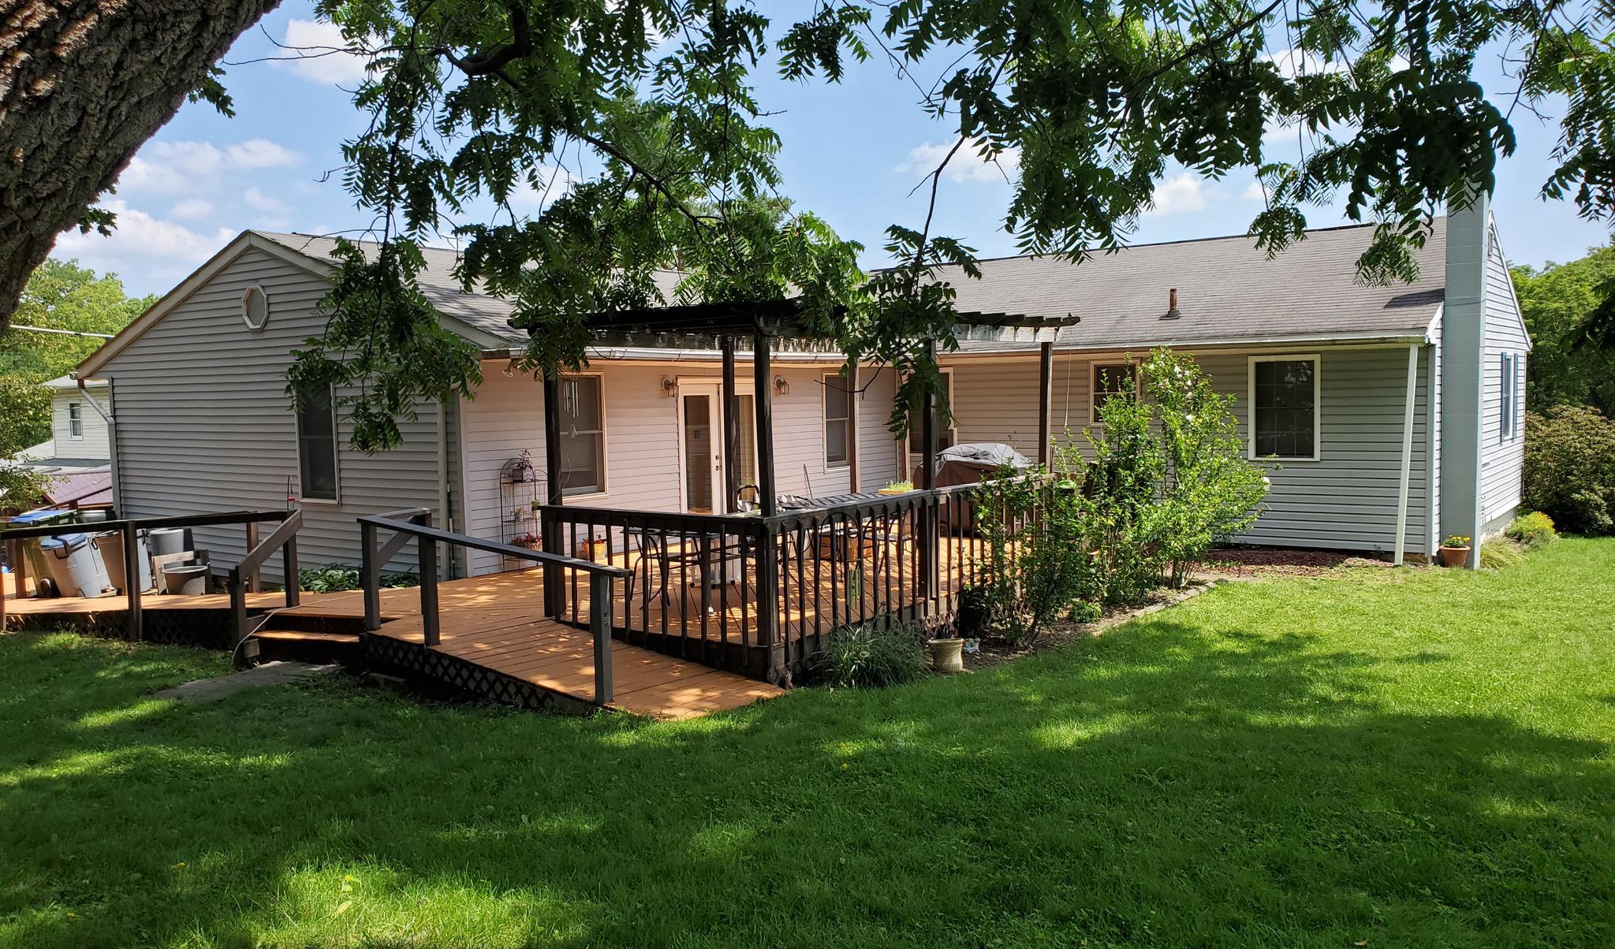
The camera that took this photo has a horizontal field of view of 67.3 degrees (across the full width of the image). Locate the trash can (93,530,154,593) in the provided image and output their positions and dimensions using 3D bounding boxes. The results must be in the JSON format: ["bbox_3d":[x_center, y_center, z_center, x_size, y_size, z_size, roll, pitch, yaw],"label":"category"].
[{"bbox_3d":[-9.250,1.190,16.400,0.580,0.800,0.640,2,5,37],"label":"trash can"}]

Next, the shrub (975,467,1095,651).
[{"bbox_3d":[2.016,0.659,10.710,0.850,1.470,0.900,2,5,37],"label":"shrub"}]

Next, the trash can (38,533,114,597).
[{"bbox_3d":[-9.800,1.210,16.300,0.580,0.800,0.640,2,5,37],"label":"trash can"}]

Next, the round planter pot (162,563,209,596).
[{"bbox_3d":[-7.689,1.344,15.015,0.570,0.380,0.570,-1,4,0],"label":"round planter pot"}]

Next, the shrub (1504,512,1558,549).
[{"bbox_3d":[10.500,0.816,17.632,0.650,0.520,0.750,2,5,37],"label":"shrub"}]

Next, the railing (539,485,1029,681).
[{"bbox_3d":[0.070,0.695,11.302,2.500,1.170,4.600,2,5,37],"label":"railing"}]

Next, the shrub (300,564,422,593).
[{"bbox_3d":[-4.672,1.142,12.654,1.500,0.450,0.650,2,5,37],"label":"shrub"}]

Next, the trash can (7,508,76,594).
[{"bbox_3d":[-10.500,1.040,16.600,0.620,1.040,0.700,2,5,37],"label":"trash can"}]

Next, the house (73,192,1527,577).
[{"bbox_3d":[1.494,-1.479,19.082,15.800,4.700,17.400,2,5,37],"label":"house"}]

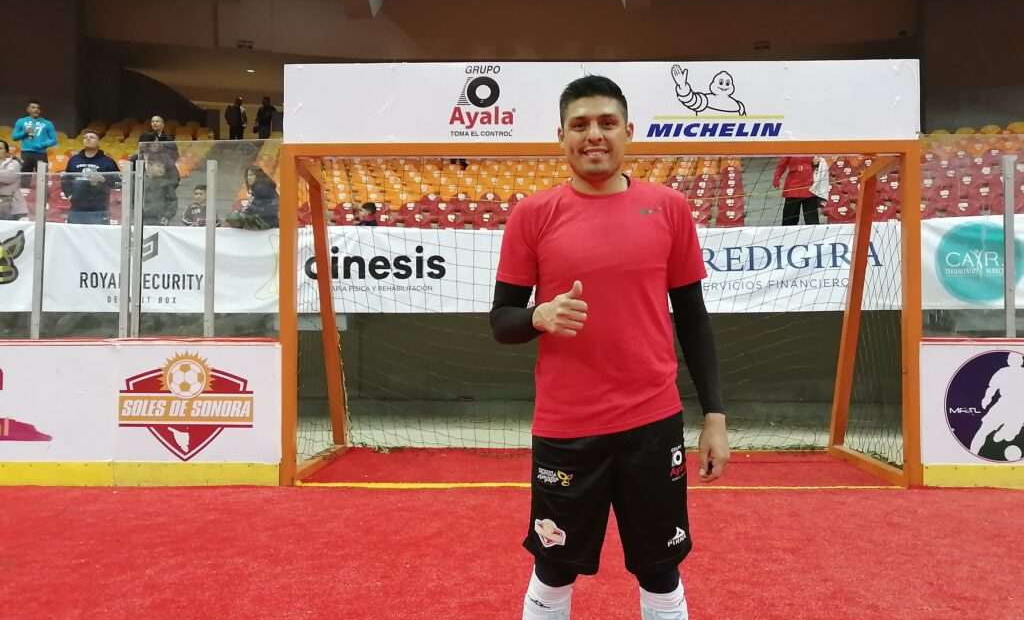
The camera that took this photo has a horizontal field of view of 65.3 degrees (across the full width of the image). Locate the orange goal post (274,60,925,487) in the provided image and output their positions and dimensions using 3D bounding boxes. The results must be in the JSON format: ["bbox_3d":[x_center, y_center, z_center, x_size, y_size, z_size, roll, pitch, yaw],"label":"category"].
[{"bbox_3d":[0.625,-0.245,6.280,4.520,2.970,1.350,0,0,1],"label":"orange goal post"}]

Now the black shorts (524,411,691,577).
[{"bbox_3d":[0.235,0.439,2.010,0.410,0.440,0.270,0,0,0],"label":"black shorts"}]

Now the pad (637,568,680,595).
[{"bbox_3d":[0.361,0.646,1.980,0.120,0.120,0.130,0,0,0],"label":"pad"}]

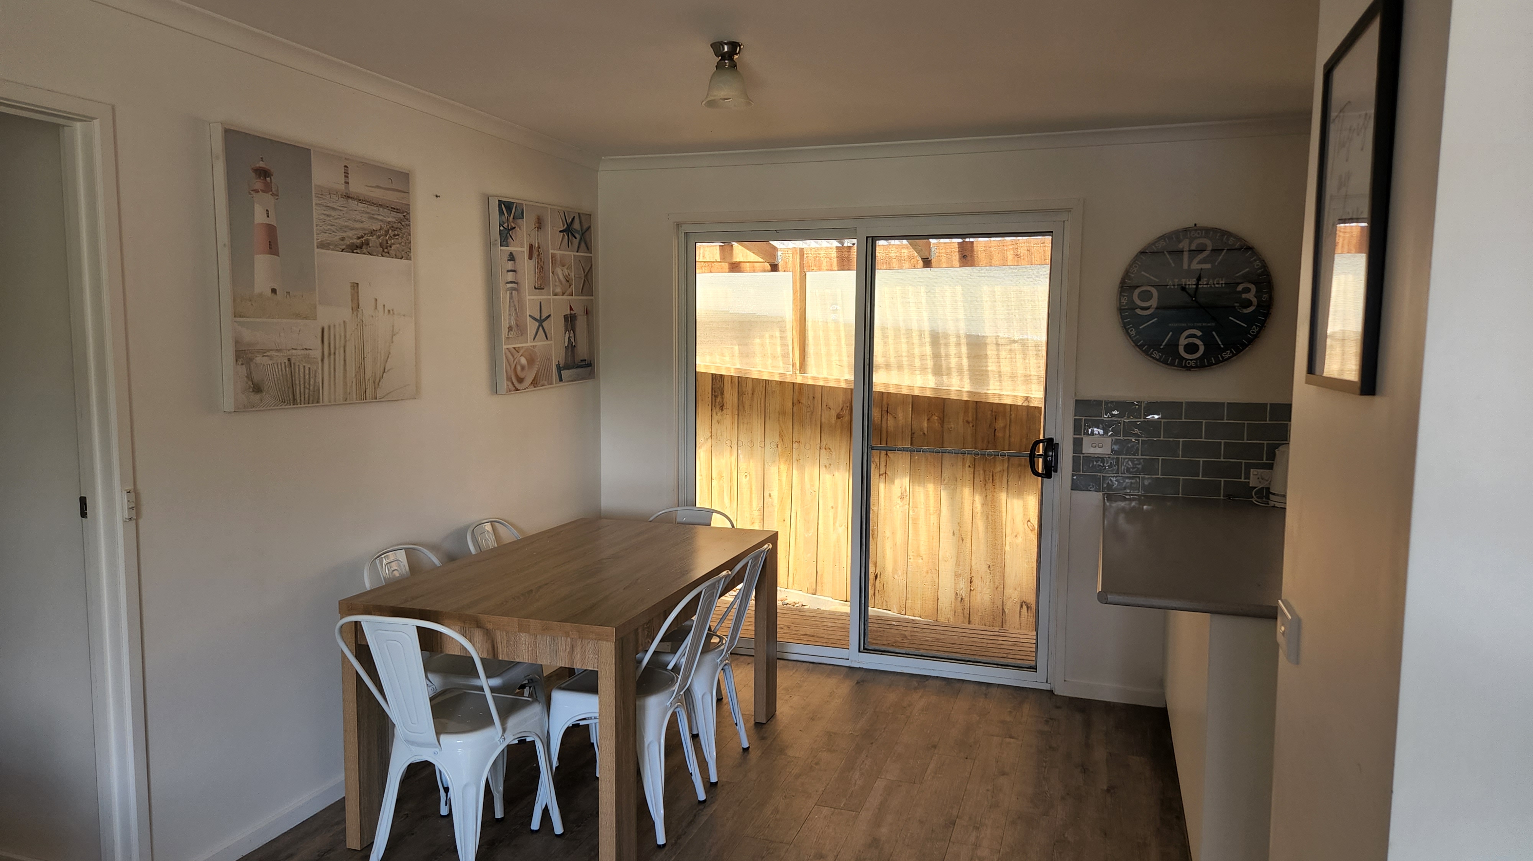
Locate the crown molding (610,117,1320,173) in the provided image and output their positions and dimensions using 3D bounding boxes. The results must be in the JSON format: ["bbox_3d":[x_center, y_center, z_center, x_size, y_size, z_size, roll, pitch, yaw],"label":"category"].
[{"bbox_3d":[0.647,-1.219,4.399,3.081,0.060,0.060,2,6,18],"label":"crown molding"}]

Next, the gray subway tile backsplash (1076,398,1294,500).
[{"bbox_3d":[1.702,0.079,4.183,0.844,0.390,0.012,2,6,18],"label":"gray subway tile backsplash"}]

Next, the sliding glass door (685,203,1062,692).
[{"bbox_3d":[0.429,0.058,4.646,1.870,2.115,0.120,2,6,18],"label":"sliding glass door"}]

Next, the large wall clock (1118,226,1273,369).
[{"bbox_3d":[1.729,-0.528,4.110,0.580,0.580,0.030,2,6,18],"label":"large wall clock"}]

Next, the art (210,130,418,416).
[{"bbox_3d":[-1.383,-0.478,3.206,0.038,0.793,0.797,2,6,18],"label":"art"}]

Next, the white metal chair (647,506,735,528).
[{"bbox_3d":[-0.398,0.744,4.180,0.440,0.820,0.460,2,6,18],"label":"white metal chair"}]

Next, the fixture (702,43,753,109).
[{"bbox_3d":[-0.116,-1.041,2.989,0.163,0.168,0.163,1,5,0],"label":"fixture"}]

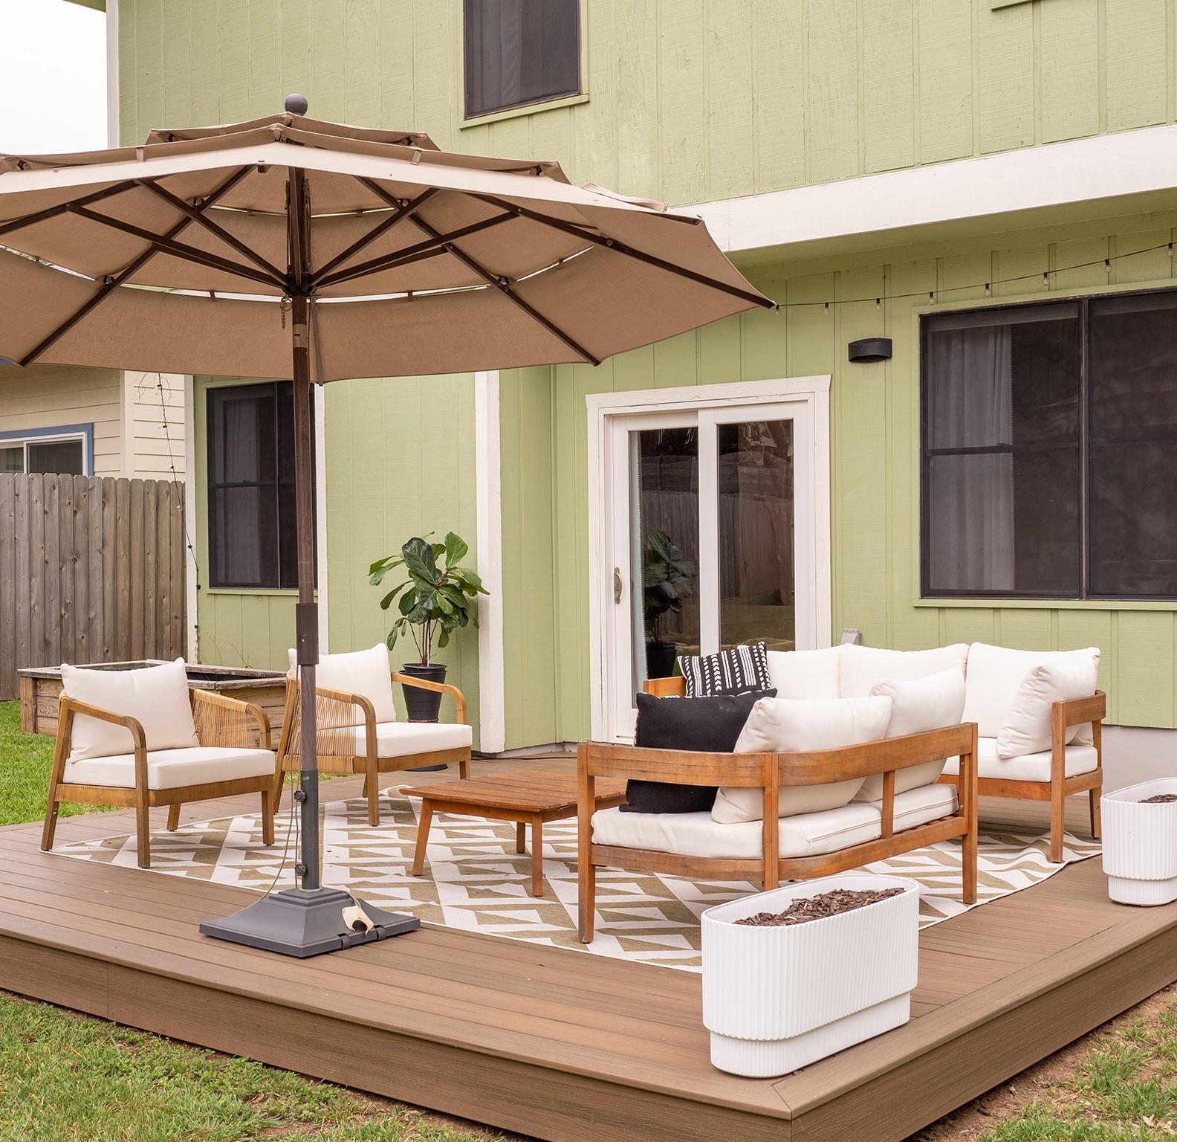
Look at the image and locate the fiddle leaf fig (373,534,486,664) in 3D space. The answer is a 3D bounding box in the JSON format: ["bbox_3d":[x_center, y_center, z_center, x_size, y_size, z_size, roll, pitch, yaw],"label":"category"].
[{"bbox_3d":[-0.922,0.162,9.200,0.680,0.780,0.630,0,0,-5],"label":"fiddle leaf fig"}]

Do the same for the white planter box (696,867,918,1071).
[{"bbox_3d":[0.561,0.985,3.915,0.254,0.345,0.748,0,0,41],"label":"white planter box"}]

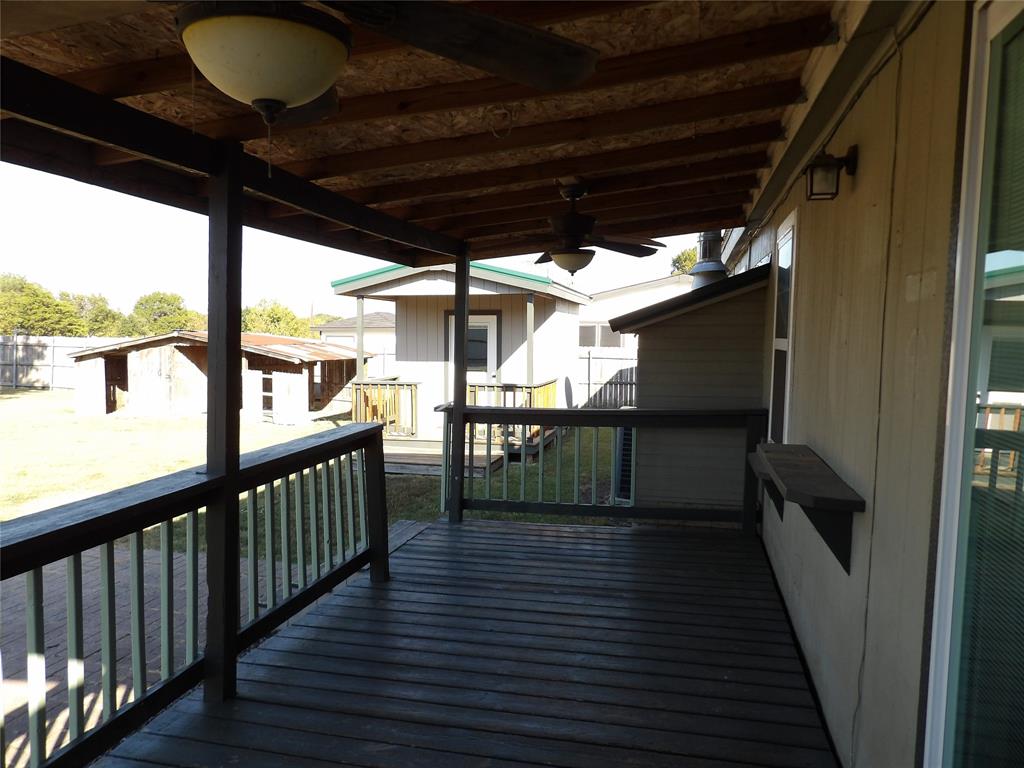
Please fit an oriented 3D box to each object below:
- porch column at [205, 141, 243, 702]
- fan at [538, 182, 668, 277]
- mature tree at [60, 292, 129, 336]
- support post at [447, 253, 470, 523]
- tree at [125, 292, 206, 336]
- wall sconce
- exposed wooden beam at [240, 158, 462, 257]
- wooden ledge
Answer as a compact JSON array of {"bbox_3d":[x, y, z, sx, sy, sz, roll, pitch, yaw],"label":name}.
[{"bbox_3d":[-1.186,0.173,2.925,0.094,2.268,0.094,2,4,14],"label":"porch column"},{"bbox_3d":[0.353,-0.908,4.157,1.240,0.548,1.240,2,4,14],"label":"fan"},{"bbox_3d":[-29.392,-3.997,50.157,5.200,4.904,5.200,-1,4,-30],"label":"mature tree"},{"bbox_3d":[-0.429,0.019,5.824,0.095,2.223,0.095,2,4,14],"label":"support post"},{"bbox_3d":[-24.464,-3.936,50.160,6.000,5.027,5.800,0,4,-26],"label":"tree"},{"bbox_3d":[1.182,-0.781,2.641,0.171,0.193,0.125,2,4,14],"label":"wall sconce"},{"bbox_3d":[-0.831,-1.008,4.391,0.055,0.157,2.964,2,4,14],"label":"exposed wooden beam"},{"bbox_3d":[1.167,0.485,2.890,0.229,0.301,1.198,2,4,14],"label":"wooden ledge"}]

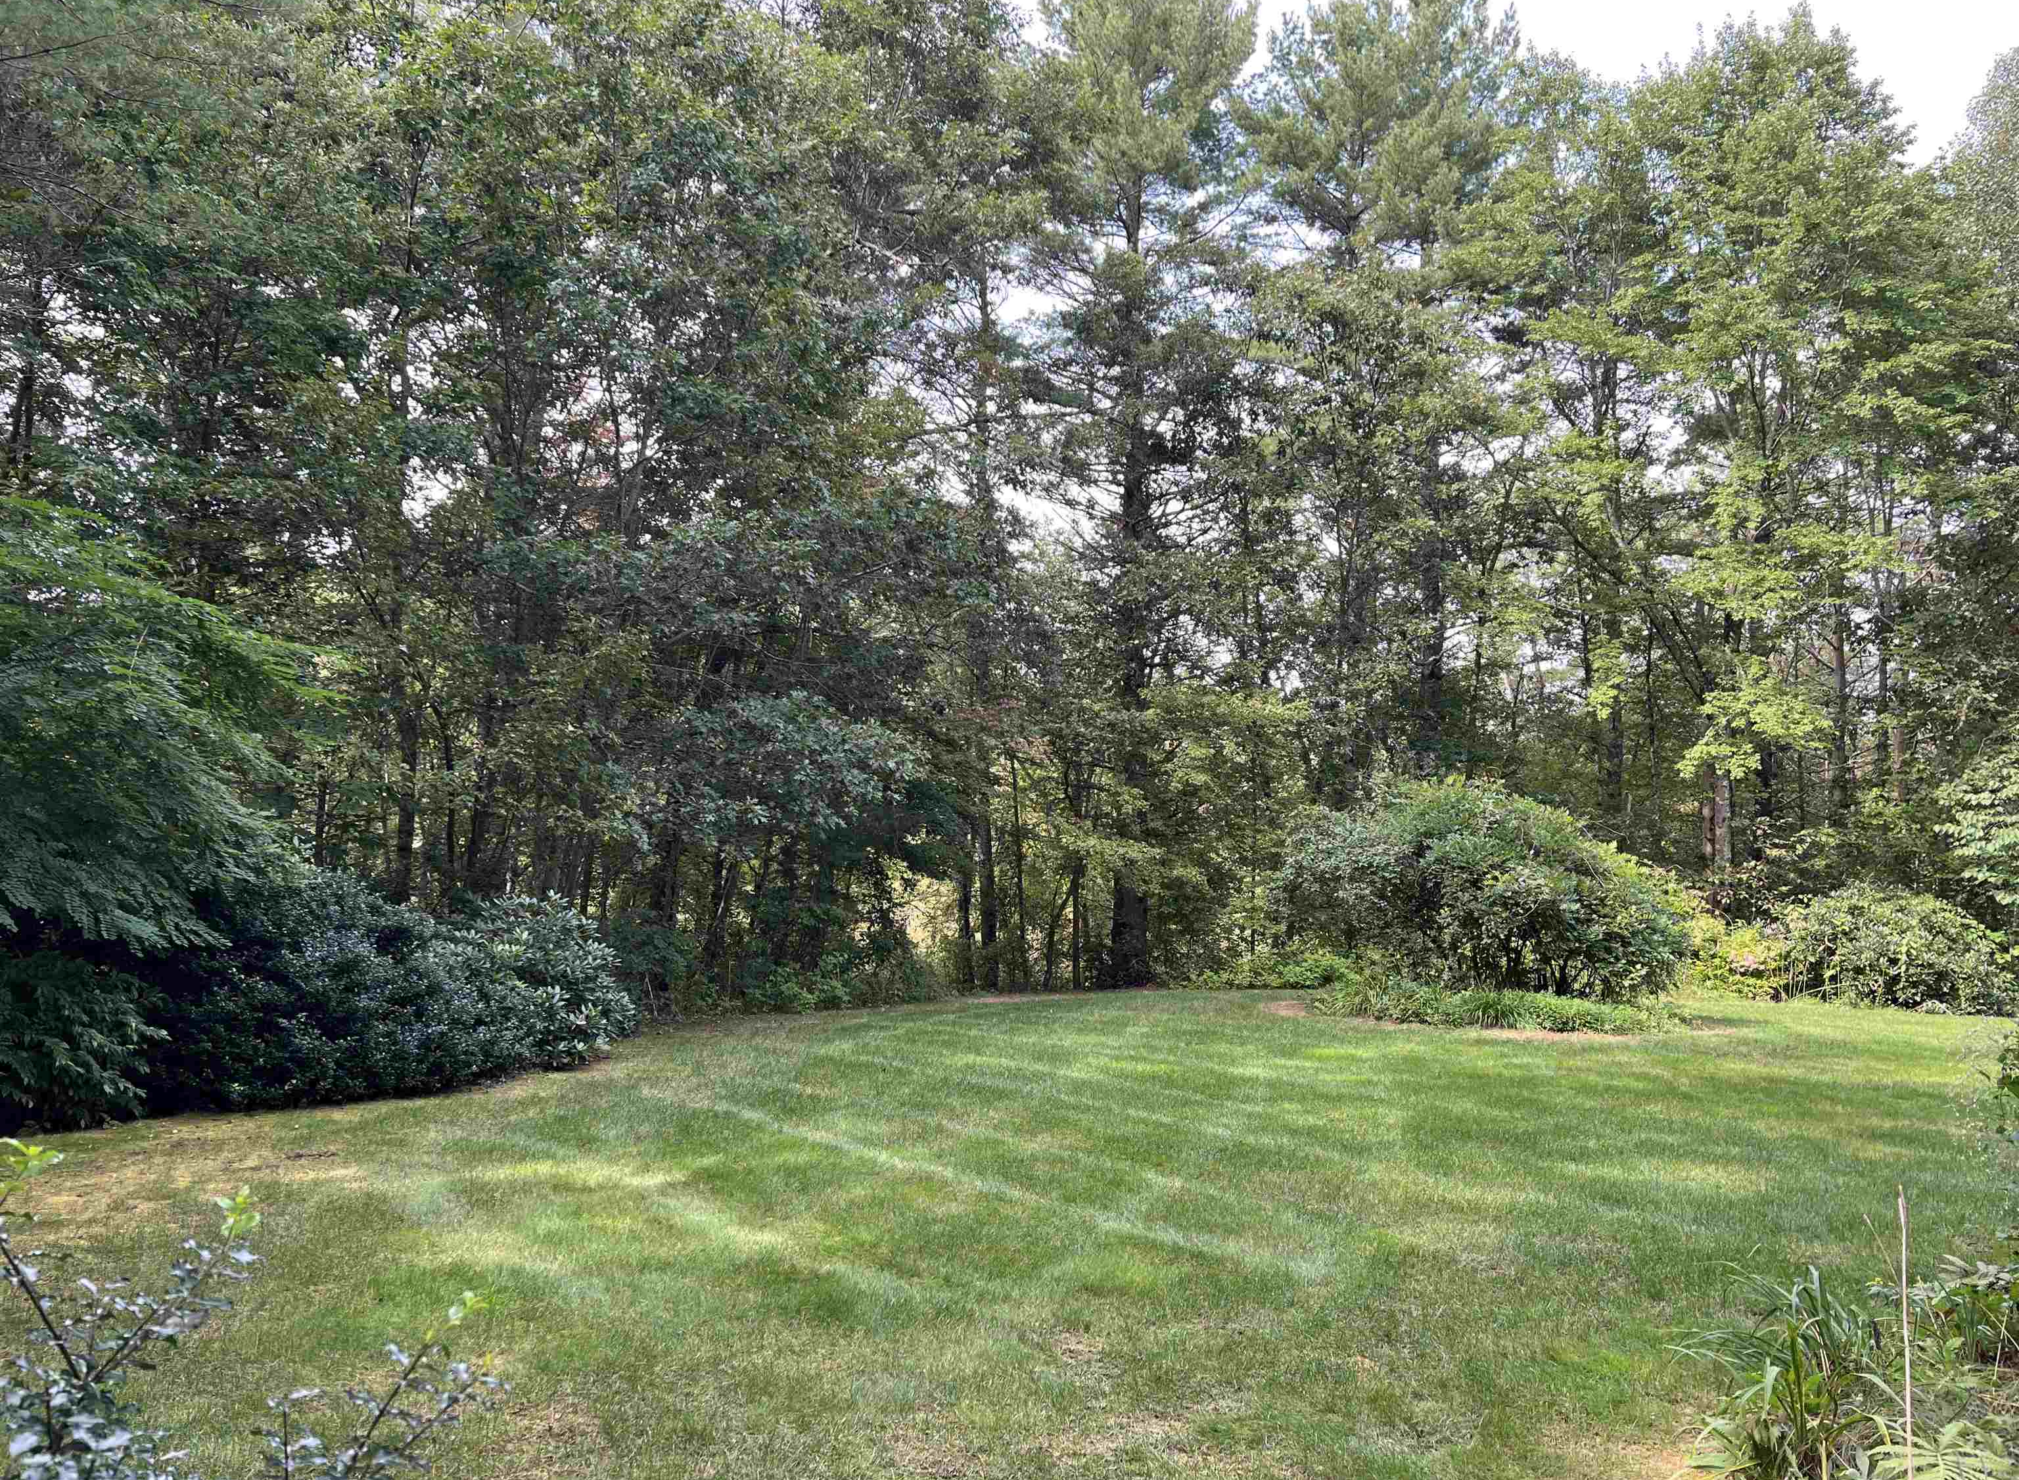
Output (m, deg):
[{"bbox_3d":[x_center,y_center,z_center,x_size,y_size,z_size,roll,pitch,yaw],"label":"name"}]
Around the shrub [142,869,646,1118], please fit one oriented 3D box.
[{"bbox_3d":[-4.416,1.606,10.451,2.960,1.407,1.941,3,-4,-37],"label":"shrub"}]

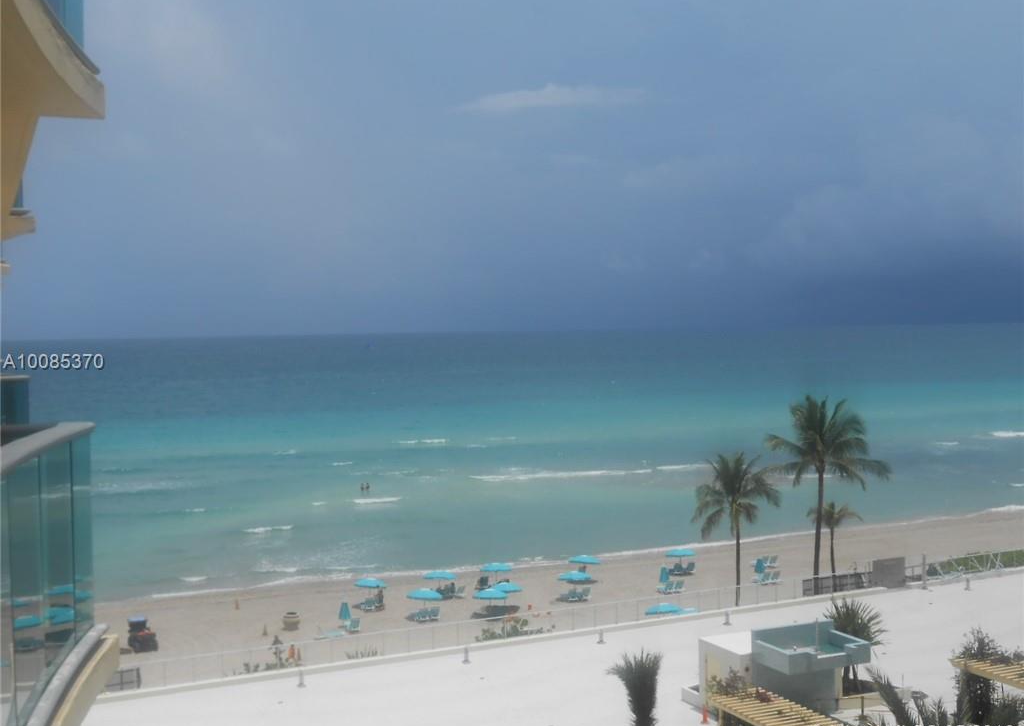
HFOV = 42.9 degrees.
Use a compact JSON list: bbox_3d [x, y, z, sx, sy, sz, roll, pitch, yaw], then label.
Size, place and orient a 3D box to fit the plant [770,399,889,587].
[{"bbox_3d":[18.967,8.480,78.000,7.200,12.820,7.200,-1,1,0],"label":"plant"}]

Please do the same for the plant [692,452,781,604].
[{"bbox_3d":[12.878,10.141,75.000,5.100,9.850,5.100,-1,1,0],"label":"plant"}]

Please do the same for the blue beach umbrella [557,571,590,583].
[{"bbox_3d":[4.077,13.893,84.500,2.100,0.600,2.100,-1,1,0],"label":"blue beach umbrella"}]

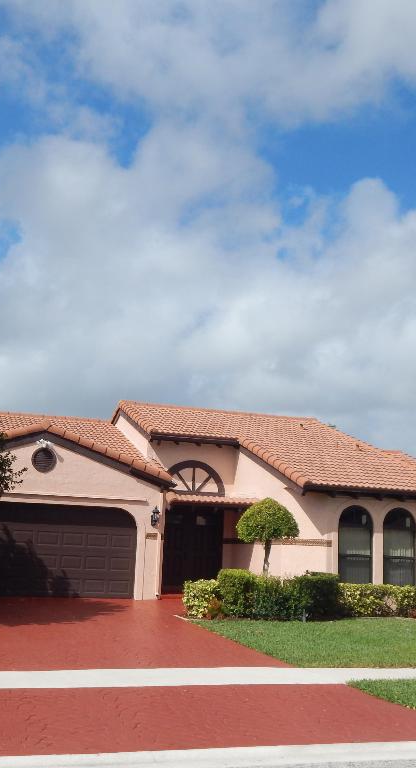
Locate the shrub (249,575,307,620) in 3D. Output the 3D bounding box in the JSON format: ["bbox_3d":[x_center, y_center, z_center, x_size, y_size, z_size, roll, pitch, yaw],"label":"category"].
[{"bbox_3d":[1.460,4.485,17.400,1.200,0.950,1.100,6,-12,-16],"label":"shrub"}]

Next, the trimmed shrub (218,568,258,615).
[{"bbox_3d":[0.597,4.384,17.500,0.820,0.950,0.820,6,-11,-17],"label":"trimmed shrub"}]

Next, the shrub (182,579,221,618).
[{"bbox_3d":[-0.161,4.436,17.200,0.770,0.780,0.770,6,-11,-17],"label":"shrub"}]

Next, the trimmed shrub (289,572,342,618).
[{"bbox_3d":[2.316,4.559,17.900,0.900,0.950,0.900,6,-11,-17],"label":"trimmed shrub"}]

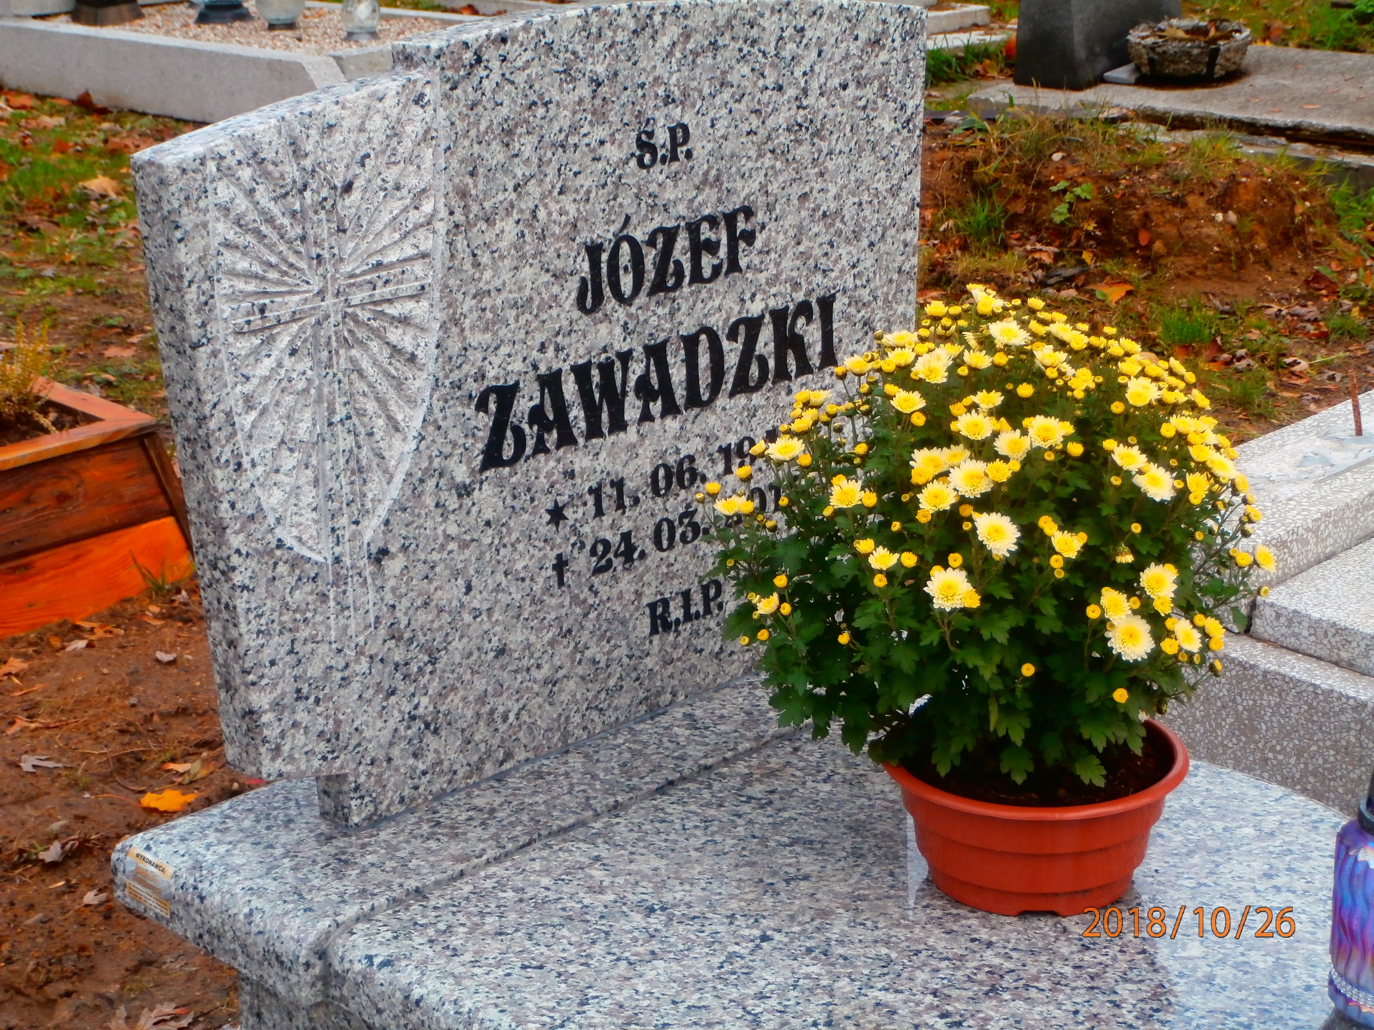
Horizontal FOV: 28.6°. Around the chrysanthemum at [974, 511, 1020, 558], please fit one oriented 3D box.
[{"bbox_3d":[0.229,0.014,1.988,0.035,0.035,0.015,0,-9,0],"label":"chrysanthemum"}]

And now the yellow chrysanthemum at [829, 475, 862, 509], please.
[{"bbox_3d":[0.123,-0.017,2.086,0.027,0.016,0.027,-4,48,0],"label":"yellow chrysanthemum"}]

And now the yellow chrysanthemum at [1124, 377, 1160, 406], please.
[{"bbox_3d":[0.351,-0.096,2.080,0.026,0.015,0.026,-7,44,-14],"label":"yellow chrysanthemum"}]

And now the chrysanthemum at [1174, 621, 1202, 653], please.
[{"bbox_3d":[0.384,0.093,2.065,0.016,0.028,0.028,-29,0,39],"label":"chrysanthemum"}]

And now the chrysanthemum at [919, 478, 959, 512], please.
[{"bbox_3d":[0.191,-0.014,2.051,0.031,0.018,0.031,-9,52,0],"label":"chrysanthemum"}]

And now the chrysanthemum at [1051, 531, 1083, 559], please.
[{"bbox_3d":[0.283,0.022,2.011,0.022,0.013,0.022,7,50,22],"label":"chrysanthemum"}]

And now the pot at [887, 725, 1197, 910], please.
[{"bbox_3d":[0.295,0.248,2.301,0.255,0.116,0.255,0,21,0],"label":"pot"}]

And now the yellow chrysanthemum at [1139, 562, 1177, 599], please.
[{"bbox_3d":[0.355,0.050,2.031,0.029,0.029,0.015,-10,-14,-24],"label":"yellow chrysanthemum"}]

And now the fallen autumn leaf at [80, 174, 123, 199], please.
[{"bbox_3d":[-1.337,-0.751,6.161,0.095,0.030,0.083,-5,21,-12],"label":"fallen autumn leaf"}]

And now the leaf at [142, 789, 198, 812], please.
[{"bbox_3d":[-0.665,0.369,3.467,0.070,0.016,0.057,-5,20,-11],"label":"leaf"}]

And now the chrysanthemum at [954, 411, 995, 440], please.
[{"bbox_3d":[0.220,-0.068,2.068,0.030,0.017,0.030,-3,47,0],"label":"chrysanthemum"}]

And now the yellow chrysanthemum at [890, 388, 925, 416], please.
[{"bbox_3d":[0.168,-0.086,2.044,0.027,0.012,0.027,-4,37,5],"label":"yellow chrysanthemum"}]

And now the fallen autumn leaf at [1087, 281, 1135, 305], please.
[{"bbox_3d":[0.790,-0.415,5.041,0.088,0.030,0.077,3,21,9],"label":"fallen autumn leaf"}]

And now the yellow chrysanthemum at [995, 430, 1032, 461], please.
[{"bbox_3d":[0.248,-0.053,2.056,0.030,0.017,0.030,11,59,0],"label":"yellow chrysanthemum"}]

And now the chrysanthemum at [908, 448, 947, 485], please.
[{"bbox_3d":[0.185,-0.038,2.062,0.031,0.018,0.031,0,49,0],"label":"chrysanthemum"}]

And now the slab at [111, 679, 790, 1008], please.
[{"bbox_3d":[-0.092,0.239,2.580,0.906,0.059,0.281,-18,27,-40],"label":"slab"}]

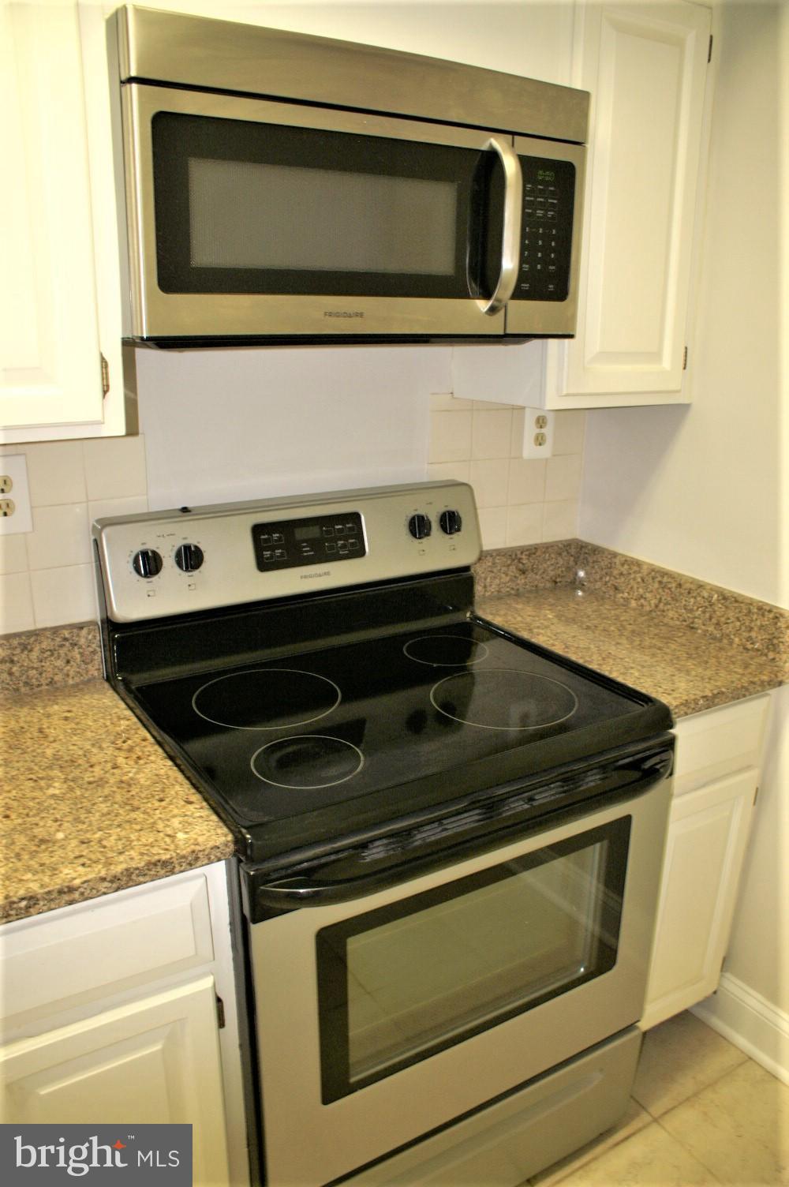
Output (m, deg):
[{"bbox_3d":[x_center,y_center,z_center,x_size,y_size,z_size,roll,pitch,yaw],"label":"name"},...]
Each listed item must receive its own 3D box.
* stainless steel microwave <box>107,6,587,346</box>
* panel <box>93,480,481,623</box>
[{"bbox_3d":[-0.081,-0.609,1.433,0.757,0.400,0.400,-10,20,-30],"label":"stainless steel microwave"},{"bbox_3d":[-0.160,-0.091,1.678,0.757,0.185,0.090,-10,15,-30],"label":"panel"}]

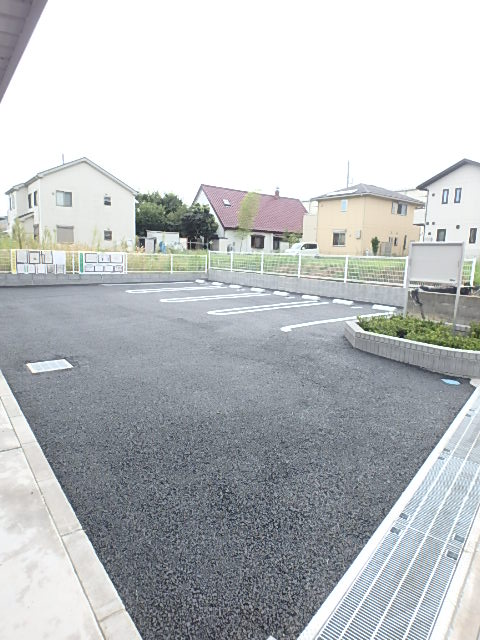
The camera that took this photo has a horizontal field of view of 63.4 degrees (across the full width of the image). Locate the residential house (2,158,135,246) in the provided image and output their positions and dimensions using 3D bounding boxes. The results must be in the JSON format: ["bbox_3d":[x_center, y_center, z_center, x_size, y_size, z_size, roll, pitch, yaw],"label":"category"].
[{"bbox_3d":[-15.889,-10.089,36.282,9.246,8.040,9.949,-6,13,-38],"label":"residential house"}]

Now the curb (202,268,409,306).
[{"bbox_3d":[1.545,-1.406,14.958,0.131,0.563,10.150,-6,13,-38],"label":"curb"}]

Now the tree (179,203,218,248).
[{"bbox_3d":[-3.974,-8.858,37.185,3.819,4.824,3.819,2,10,0],"label":"tree"}]

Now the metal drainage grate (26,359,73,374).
[{"bbox_3d":[-2.319,0.575,4.750,0.467,0.035,0.432,-6,13,-38],"label":"metal drainage grate"}]

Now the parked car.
[{"bbox_3d":[6.318,-7.136,39.699,3.618,1.548,1.608,-6,13,-38],"label":"parked car"}]

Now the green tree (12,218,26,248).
[{"bbox_3d":[-13.697,-5.094,24.120,0.905,2.512,0.904,-6,13,-38],"label":"green tree"}]

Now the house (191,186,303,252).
[{"bbox_3d":[1.782,-11.690,47.628,15.376,7.537,8.342,-6,13,-38],"label":"house"}]

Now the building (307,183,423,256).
[{"bbox_3d":[13.528,-10.217,41.233,11.055,7.487,6.733,-6,13,-38],"label":"building"}]

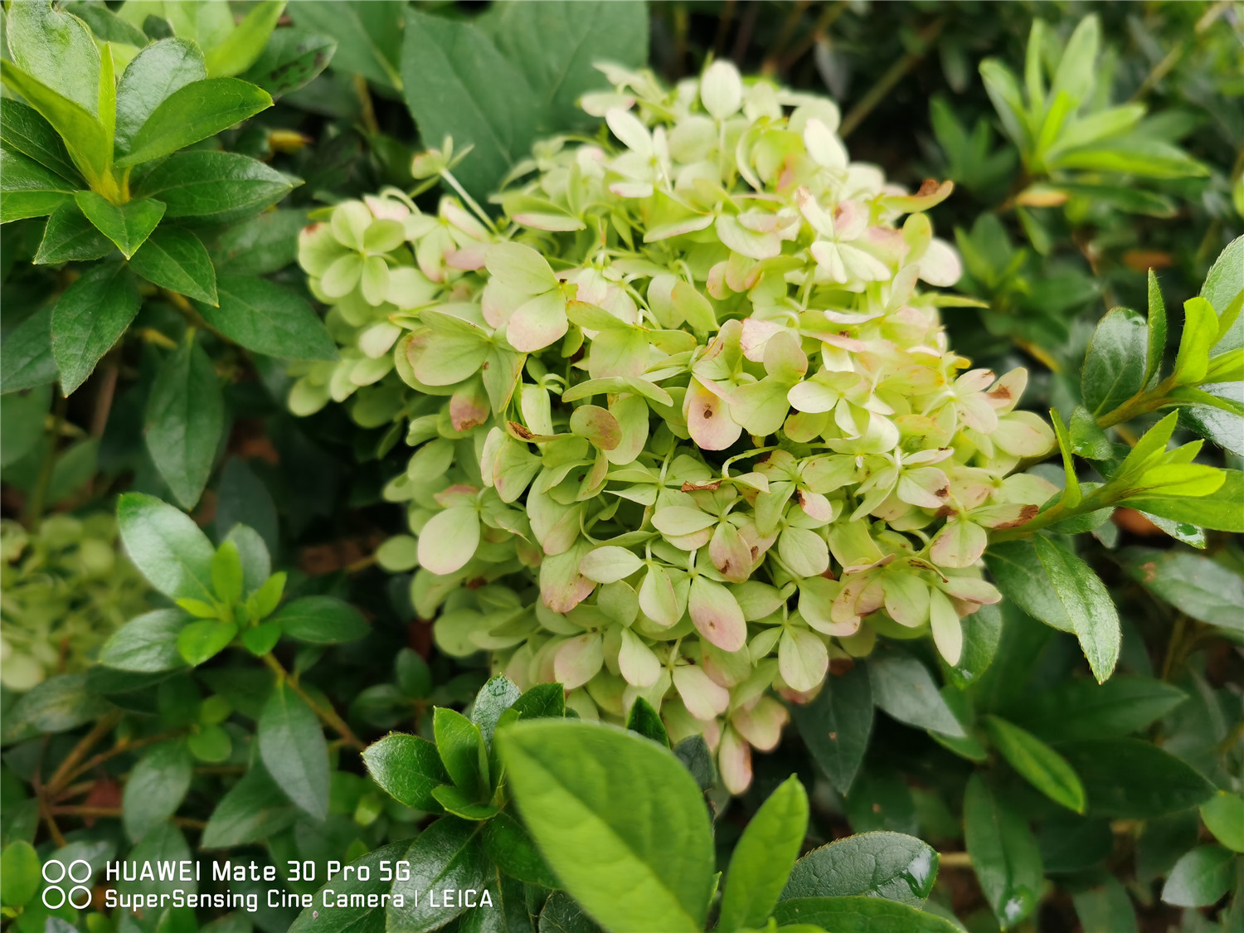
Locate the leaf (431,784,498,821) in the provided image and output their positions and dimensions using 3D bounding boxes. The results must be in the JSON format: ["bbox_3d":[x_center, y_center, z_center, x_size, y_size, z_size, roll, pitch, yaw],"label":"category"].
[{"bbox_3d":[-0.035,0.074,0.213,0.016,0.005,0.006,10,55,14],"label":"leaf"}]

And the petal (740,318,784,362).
[{"bbox_3d":[0.038,-0.034,0.262,0.014,0.004,0.013,-23,68,-3],"label":"petal"}]

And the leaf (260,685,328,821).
[{"bbox_3d":[-0.104,0.091,0.310,0.021,0.007,0.047,-20,66,-18],"label":"leaf"}]

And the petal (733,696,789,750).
[{"bbox_3d":[0.044,0.084,0.315,0.017,0.019,0.007,-22,8,-12],"label":"petal"}]

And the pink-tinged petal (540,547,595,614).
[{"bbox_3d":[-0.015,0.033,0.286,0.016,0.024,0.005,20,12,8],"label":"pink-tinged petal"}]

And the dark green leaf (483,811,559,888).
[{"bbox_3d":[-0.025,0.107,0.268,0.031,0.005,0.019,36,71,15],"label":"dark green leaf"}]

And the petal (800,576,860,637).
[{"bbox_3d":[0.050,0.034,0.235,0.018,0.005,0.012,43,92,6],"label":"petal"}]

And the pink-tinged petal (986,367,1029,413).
[{"bbox_3d":[0.117,-0.023,0.295,0.011,0.004,0.018,39,72,7],"label":"pink-tinged petal"}]

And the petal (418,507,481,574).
[{"bbox_3d":[-0.042,0.019,0.245,0.015,0.004,0.021,34,66,4],"label":"petal"}]

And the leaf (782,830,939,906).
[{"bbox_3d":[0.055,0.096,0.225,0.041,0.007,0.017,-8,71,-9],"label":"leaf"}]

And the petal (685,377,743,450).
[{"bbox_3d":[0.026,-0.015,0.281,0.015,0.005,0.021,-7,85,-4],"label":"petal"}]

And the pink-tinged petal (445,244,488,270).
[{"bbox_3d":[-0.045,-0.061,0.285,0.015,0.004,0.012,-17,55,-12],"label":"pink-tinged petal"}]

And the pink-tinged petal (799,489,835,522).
[{"bbox_3d":[0.047,0.010,0.238,0.007,0.003,0.012,-36,56,-1],"label":"pink-tinged petal"}]

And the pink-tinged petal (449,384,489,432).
[{"bbox_3d":[-0.043,-0.017,0.272,0.011,0.015,0.004,18,-1,16],"label":"pink-tinged petal"}]

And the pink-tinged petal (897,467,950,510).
[{"bbox_3d":[0.088,0.006,0.285,0.016,0.006,0.013,24,81,1],"label":"pink-tinged petal"}]

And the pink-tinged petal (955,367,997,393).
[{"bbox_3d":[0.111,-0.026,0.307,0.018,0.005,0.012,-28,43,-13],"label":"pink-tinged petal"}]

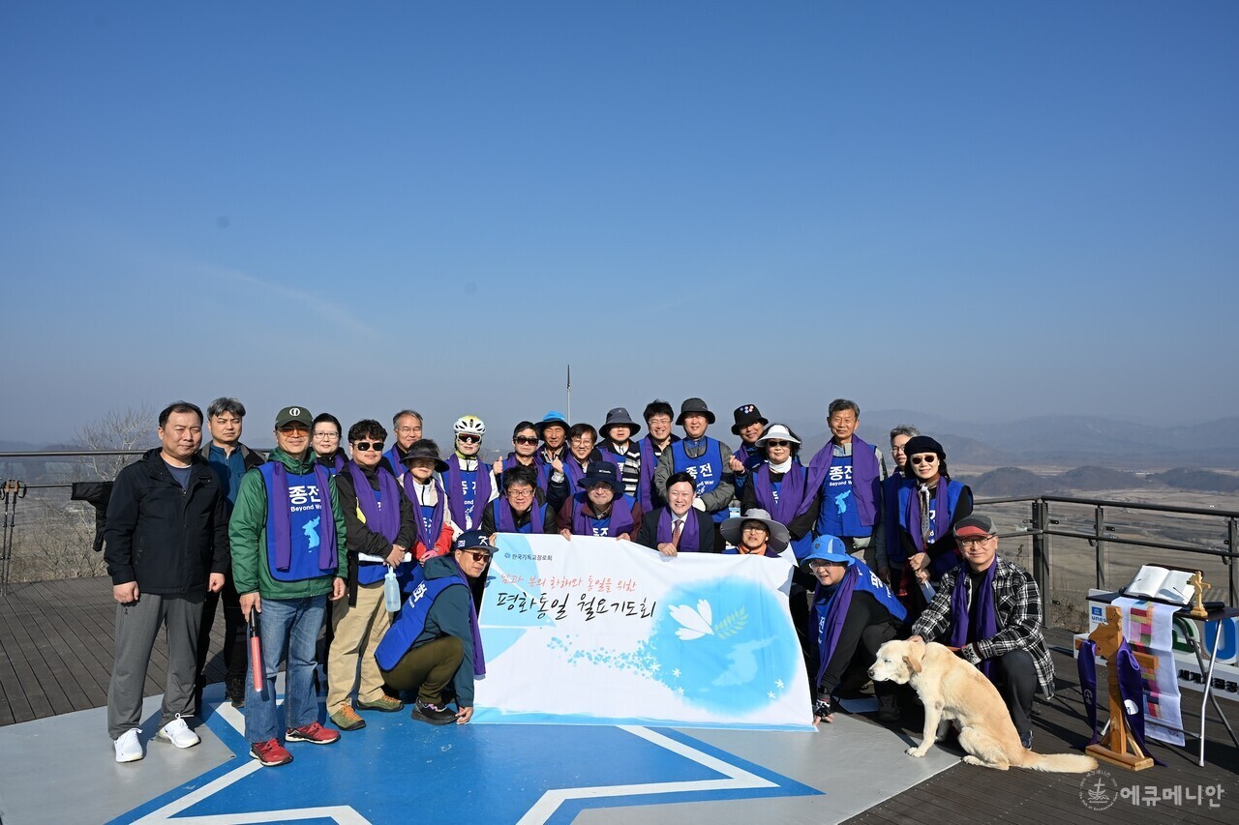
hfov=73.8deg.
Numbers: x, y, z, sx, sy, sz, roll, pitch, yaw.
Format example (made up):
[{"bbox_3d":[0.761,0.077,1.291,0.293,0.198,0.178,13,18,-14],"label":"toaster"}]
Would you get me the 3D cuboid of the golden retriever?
[{"bbox_3d":[1.775,1.420,4.090,0.980,0.550,0.350,-1,-2,22],"label":"golden retriever"}]

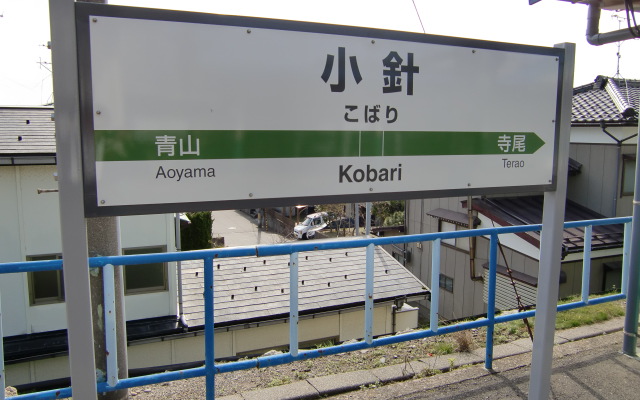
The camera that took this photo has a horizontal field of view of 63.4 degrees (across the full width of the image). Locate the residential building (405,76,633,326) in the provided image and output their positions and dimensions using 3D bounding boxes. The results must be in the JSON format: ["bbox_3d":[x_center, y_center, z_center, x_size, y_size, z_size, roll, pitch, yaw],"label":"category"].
[{"bbox_3d":[8.610,-0.161,18.125,9.700,8.700,8.200,-3,9,-23],"label":"residential building"}]

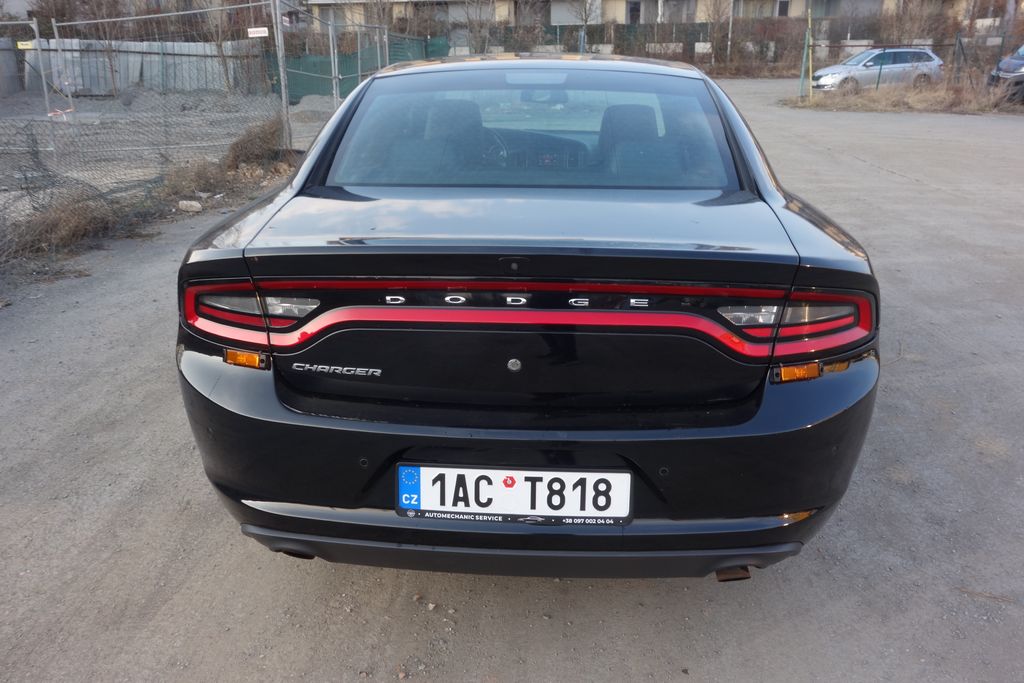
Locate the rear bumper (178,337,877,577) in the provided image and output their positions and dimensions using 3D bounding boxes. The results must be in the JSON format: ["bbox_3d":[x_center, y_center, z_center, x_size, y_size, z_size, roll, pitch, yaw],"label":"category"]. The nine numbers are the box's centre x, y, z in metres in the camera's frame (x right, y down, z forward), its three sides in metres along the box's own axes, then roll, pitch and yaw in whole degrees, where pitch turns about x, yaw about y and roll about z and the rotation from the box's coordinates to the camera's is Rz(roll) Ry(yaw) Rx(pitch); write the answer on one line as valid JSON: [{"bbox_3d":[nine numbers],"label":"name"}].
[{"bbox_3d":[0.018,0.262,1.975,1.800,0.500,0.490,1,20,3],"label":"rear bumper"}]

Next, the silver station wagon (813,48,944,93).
[{"bbox_3d":[13.483,-9.949,29.378,4.700,1.470,1.820,-3,20,-8],"label":"silver station wagon"}]

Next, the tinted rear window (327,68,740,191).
[{"bbox_3d":[0.059,-0.679,2.510,1.200,0.110,0.690,1,47,3],"label":"tinted rear window"}]

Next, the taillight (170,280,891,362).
[{"bbox_3d":[0.016,-0.074,1.831,1.700,0.210,0.270,1,20,3],"label":"taillight"}]

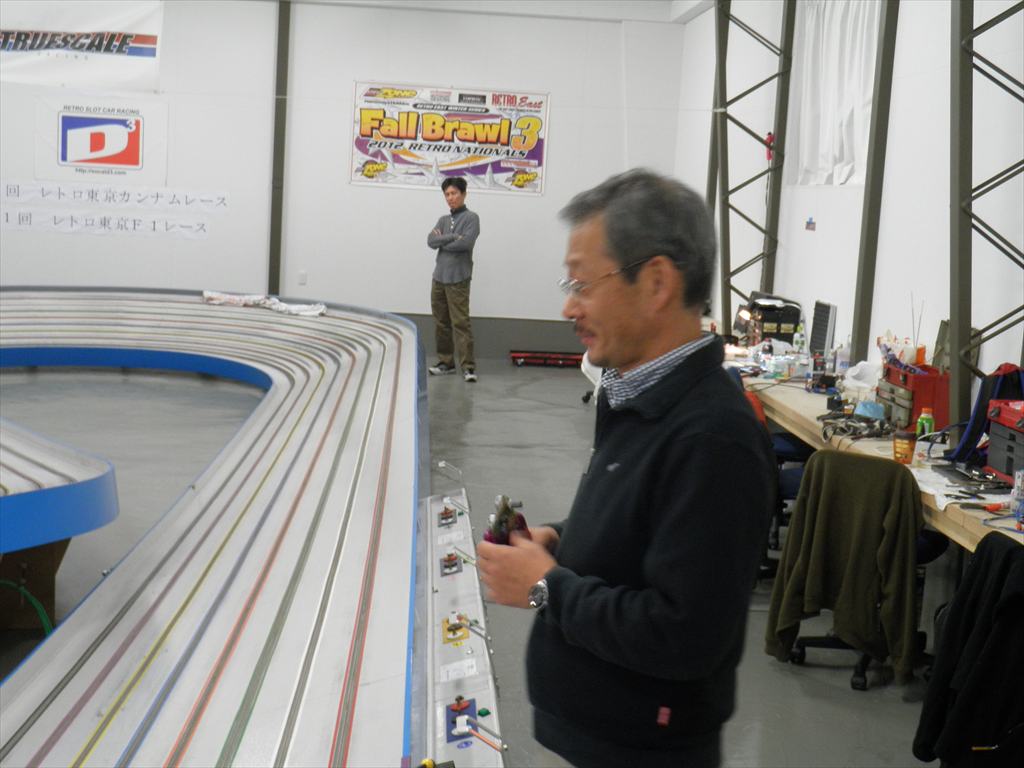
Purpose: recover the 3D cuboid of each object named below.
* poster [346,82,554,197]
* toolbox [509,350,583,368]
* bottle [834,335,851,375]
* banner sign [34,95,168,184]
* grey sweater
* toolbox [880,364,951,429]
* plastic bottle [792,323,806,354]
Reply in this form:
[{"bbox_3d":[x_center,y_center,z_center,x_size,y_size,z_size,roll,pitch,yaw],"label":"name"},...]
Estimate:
[{"bbox_3d":[-0.583,-2.296,13.581,1.820,0.950,0.020,3,8,-5],"label":"poster"},{"bbox_3d":[0.329,-0.225,13.456,0.670,0.125,0.280,3,8,-5],"label":"toolbox"},{"bbox_3d":[1.859,-0.164,8.140,0.070,0.215,0.070,3,8,-5],"label":"bottle"},{"bbox_3d":[-3.769,-2.228,13.323,1.200,0.760,0.020,3,8,-5],"label":"banner sign"},{"bbox_3d":[-0.484,-1.160,12.160,0.420,0.660,0.300,5,8,15],"label":"grey sweater"},{"bbox_3d":[1.781,0.056,6.442,0.185,0.250,0.390,3,8,-5],"label":"toolbox"},{"bbox_3d":[1.753,-0.275,8.825,0.070,0.195,0.065,3,8,-5],"label":"plastic bottle"}]

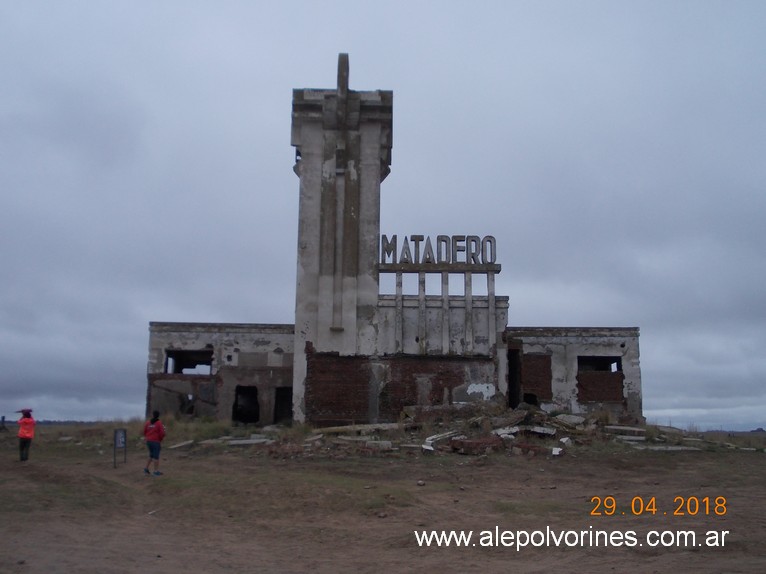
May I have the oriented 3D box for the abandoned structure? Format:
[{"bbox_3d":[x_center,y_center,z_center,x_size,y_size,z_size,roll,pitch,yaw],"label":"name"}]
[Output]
[{"bbox_3d":[0.758,-1.513,53.287,26.760,21.240,15.000,1,-10,0],"label":"abandoned structure"}]

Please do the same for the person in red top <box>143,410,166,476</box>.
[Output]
[{"bbox_3d":[-5.976,4.086,22.008,0.540,1.660,0.380,-1,-10,8],"label":"person in red top"}]

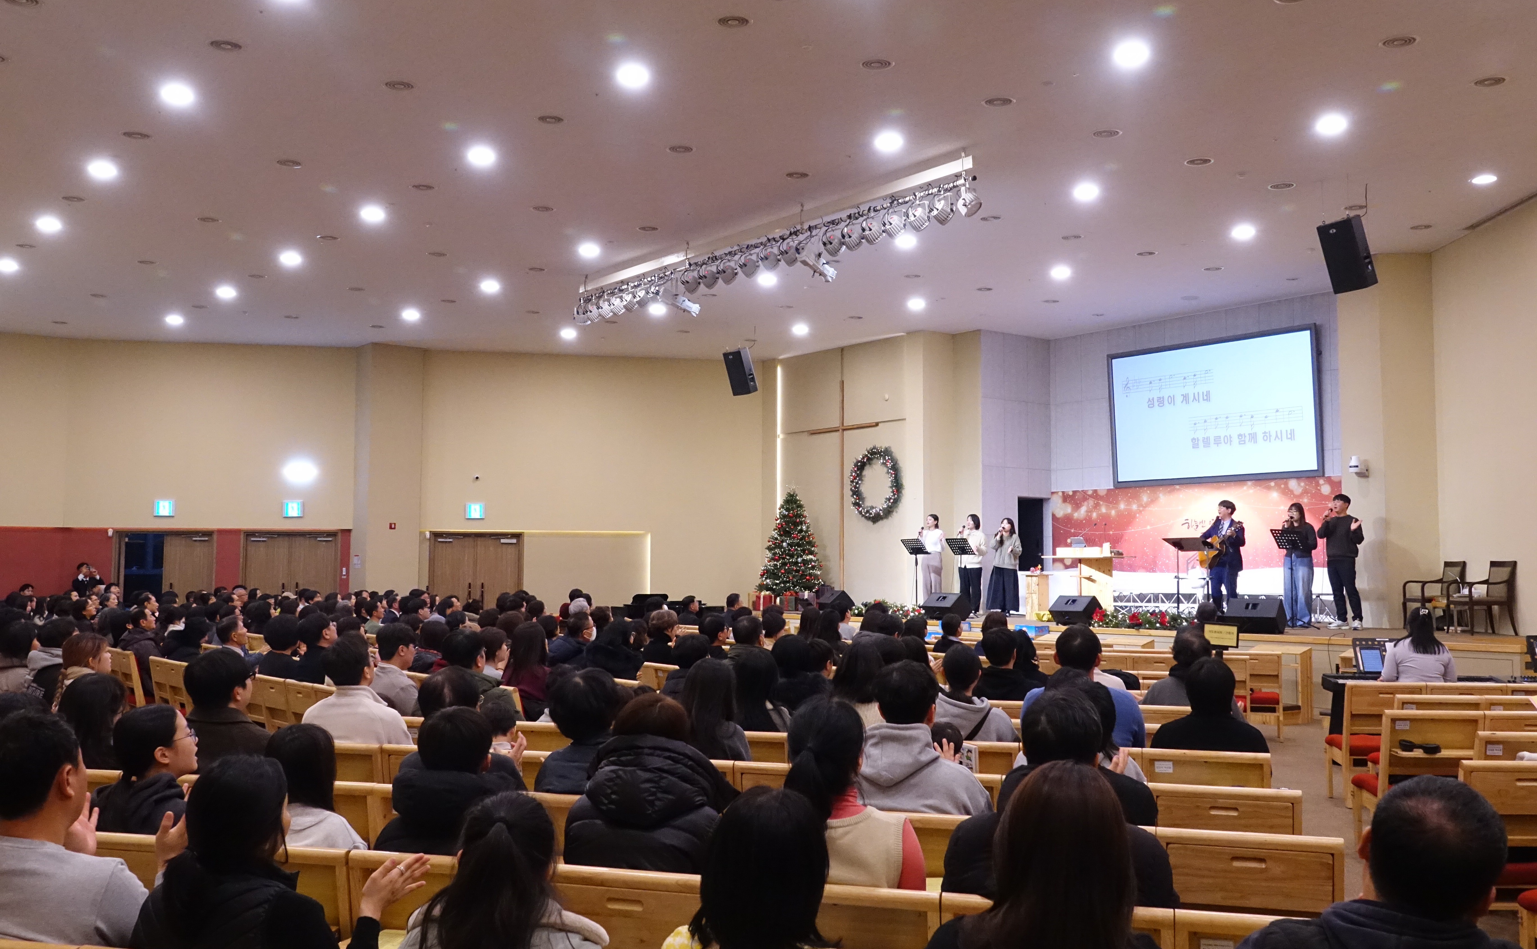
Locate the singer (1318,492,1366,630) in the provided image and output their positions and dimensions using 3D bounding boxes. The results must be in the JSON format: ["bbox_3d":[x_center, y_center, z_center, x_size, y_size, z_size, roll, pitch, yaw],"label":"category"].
[{"bbox_3d":[7.268,1.103,16.814,0.570,1.710,0.420,-3,-6,38],"label":"singer"}]

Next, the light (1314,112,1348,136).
[{"bbox_3d":[5.258,-3.264,12.361,0.260,0.110,0.260,3,-5,-36],"label":"light"}]

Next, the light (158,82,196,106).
[{"bbox_3d":[-5.120,-3.308,11.447,0.260,0.100,0.260,3,-5,-37],"label":"light"}]

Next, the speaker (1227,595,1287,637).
[{"bbox_3d":[5.653,1.653,15.435,0.670,0.390,0.390,-3,-6,40],"label":"speaker"}]

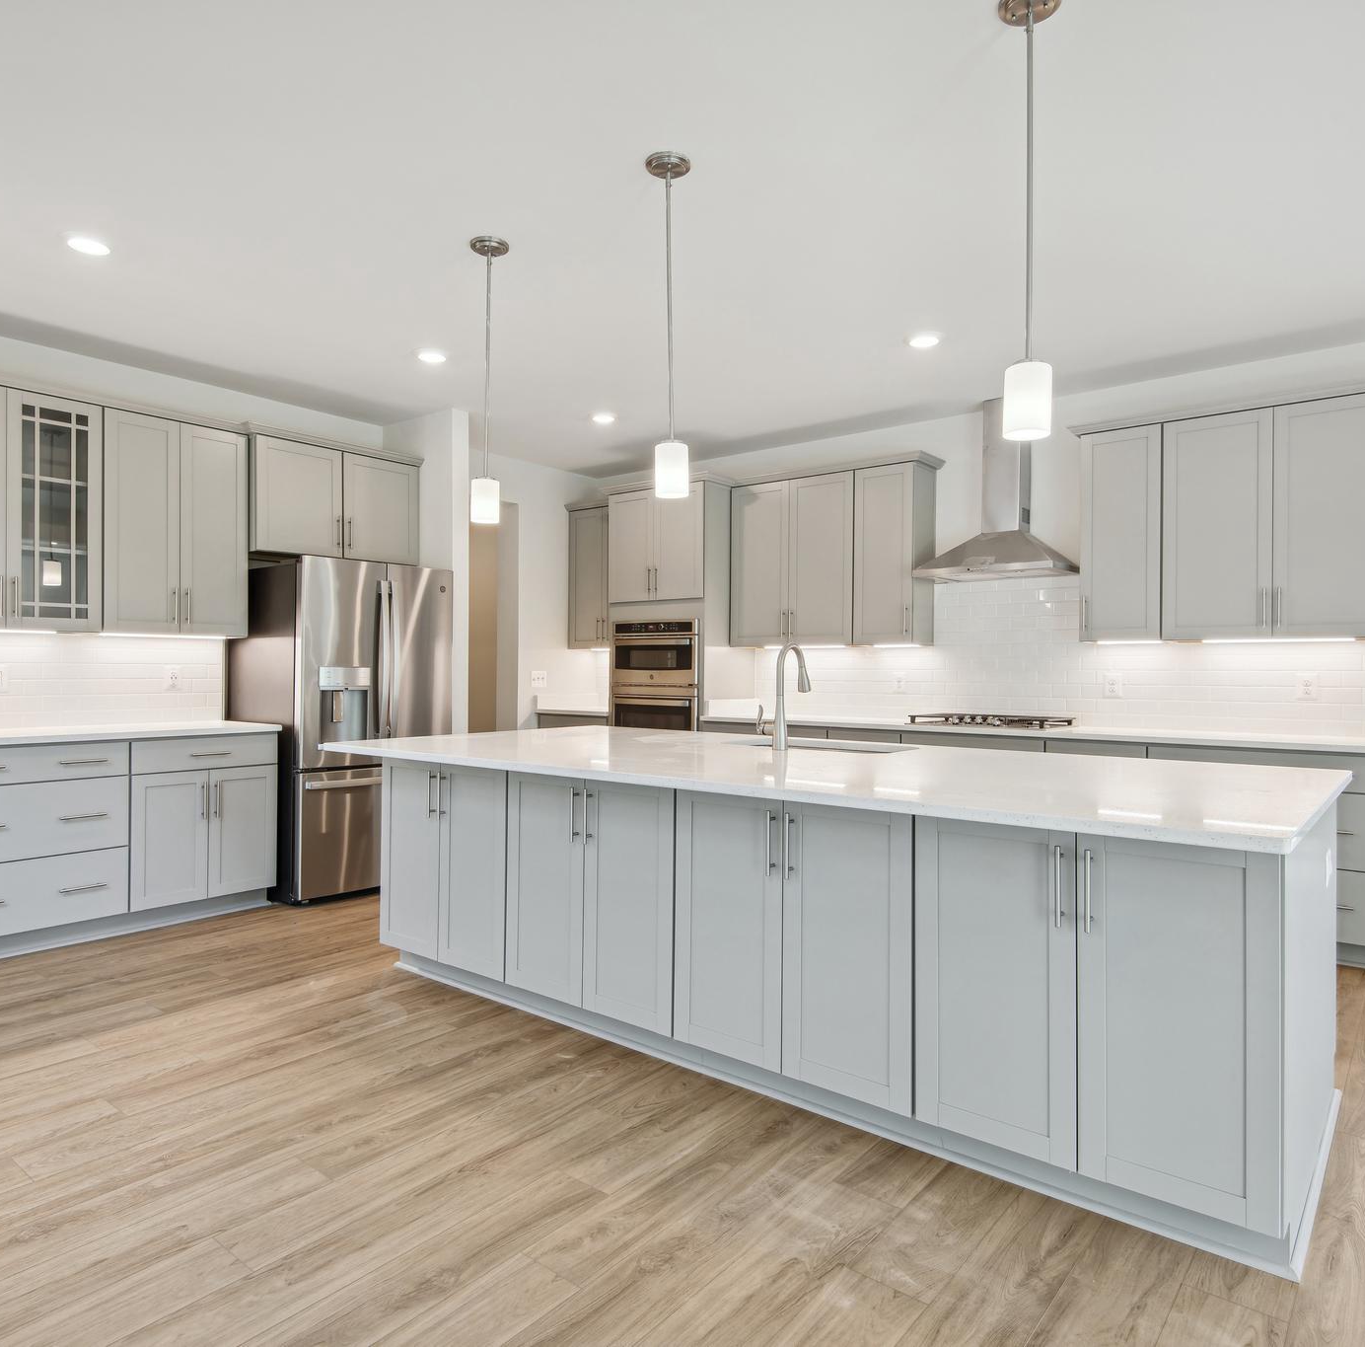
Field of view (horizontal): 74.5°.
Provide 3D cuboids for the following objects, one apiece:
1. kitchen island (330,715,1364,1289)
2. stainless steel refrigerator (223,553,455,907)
[{"bbox_3d":[0.281,0.747,3.311,3.390,0.905,1.490,0,0,38],"label":"kitchen island"},{"bbox_3d":[-1.913,0.309,5.123,0.790,1.785,0.915,0,0,40],"label":"stainless steel refrigerator"}]

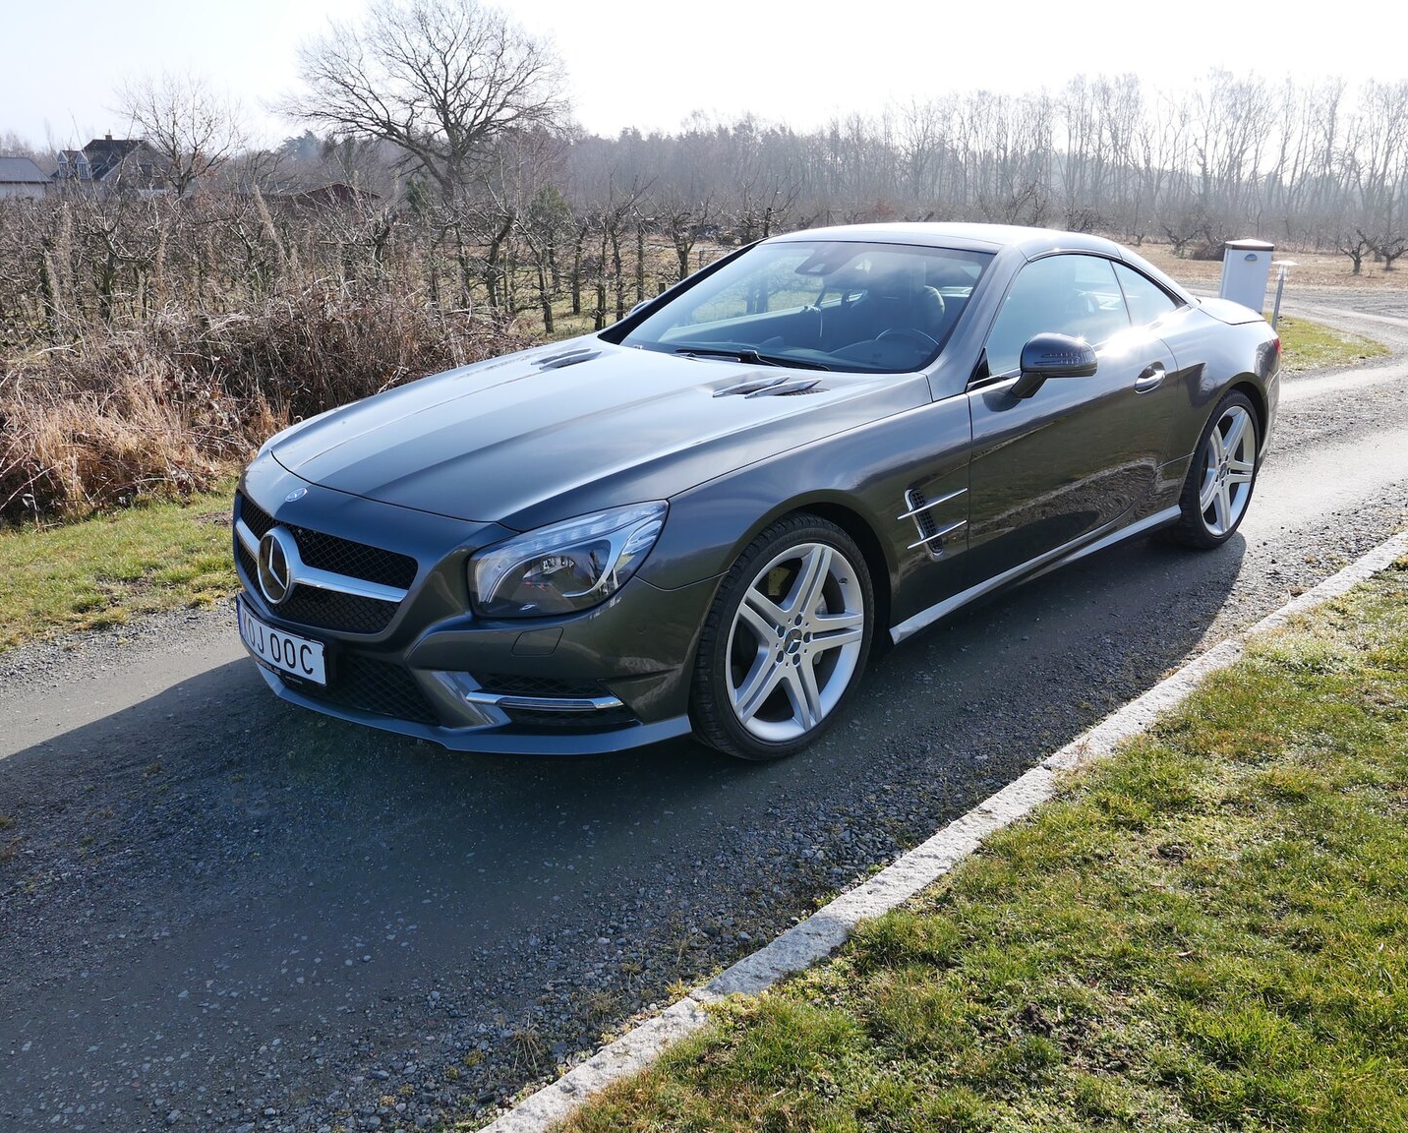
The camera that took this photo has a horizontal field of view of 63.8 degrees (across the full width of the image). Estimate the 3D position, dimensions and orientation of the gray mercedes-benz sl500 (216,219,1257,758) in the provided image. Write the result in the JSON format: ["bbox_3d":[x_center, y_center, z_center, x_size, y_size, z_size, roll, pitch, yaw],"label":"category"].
[{"bbox_3d":[0.600,-0.622,4.244,4.610,1.310,1.950,-17,25,-41],"label":"gray mercedes-benz sl500"}]

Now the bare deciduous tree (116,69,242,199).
[{"bbox_3d":[-34.079,-27.523,74.073,7.701,9.036,7.470,-8,20,-22],"label":"bare deciduous tree"}]

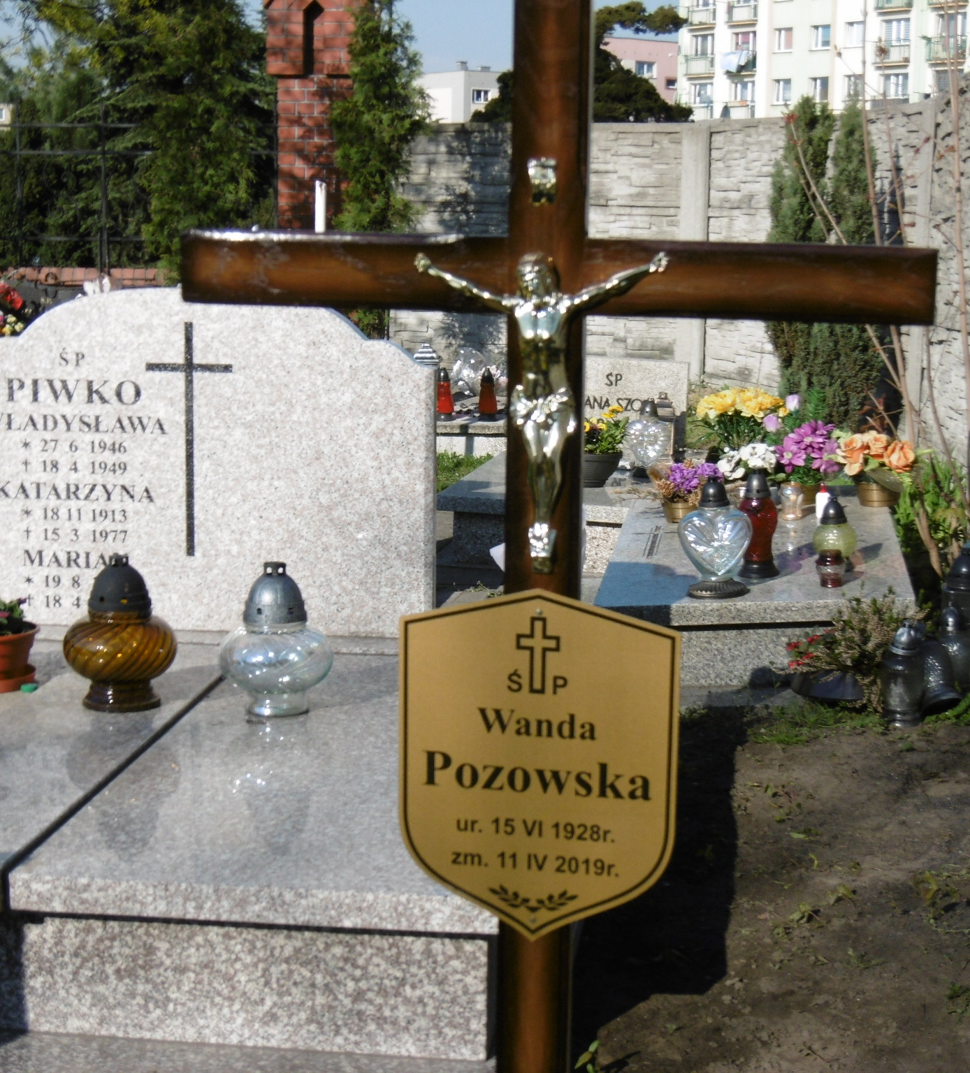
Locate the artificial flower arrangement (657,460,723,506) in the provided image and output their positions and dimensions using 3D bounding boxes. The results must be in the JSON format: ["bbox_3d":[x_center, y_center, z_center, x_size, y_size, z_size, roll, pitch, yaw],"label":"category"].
[{"bbox_3d":[0.569,-0.151,6.800,0.175,0.130,0.160,1,8,0],"label":"artificial flower arrangement"}]

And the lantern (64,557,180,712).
[{"bbox_3d":[-0.649,0.167,4.339,0.206,0.275,0.206,2,8,10],"label":"lantern"}]

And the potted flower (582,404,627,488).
[{"bbox_3d":[0.322,-0.290,7.850,0.260,0.250,0.250,1,8,0],"label":"potted flower"}]

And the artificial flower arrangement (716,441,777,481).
[{"bbox_3d":[0.751,-0.204,7.020,0.180,0.150,0.170,1,8,0],"label":"artificial flower arrangement"}]

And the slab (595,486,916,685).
[{"bbox_3d":[0.793,0.120,7.109,0.816,0.266,1.781,1,8,7],"label":"slab"}]

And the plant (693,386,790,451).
[{"bbox_3d":[0.754,-0.319,7.200,0.280,0.260,0.260,1,8,0],"label":"plant"}]

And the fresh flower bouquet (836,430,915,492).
[{"bbox_3d":[1.223,-0.236,7.643,0.249,0.199,0.210,1,8,7],"label":"fresh flower bouquet"}]

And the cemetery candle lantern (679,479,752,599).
[{"bbox_3d":[0.597,0.000,6.324,0.188,0.301,0.154,1,8,7],"label":"cemetery candle lantern"}]

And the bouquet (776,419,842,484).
[{"bbox_3d":[1.023,-0.268,7.739,0.213,0.209,0.200,1,8,7],"label":"bouquet"}]

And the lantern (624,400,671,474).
[{"bbox_3d":[0.541,-0.327,8.083,0.152,0.236,0.094,1,8,6],"label":"lantern"}]

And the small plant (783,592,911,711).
[{"bbox_3d":[0.835,0.255,5.601,0.277,0.259,0.222,2,8,9],"label":"small plant"}]

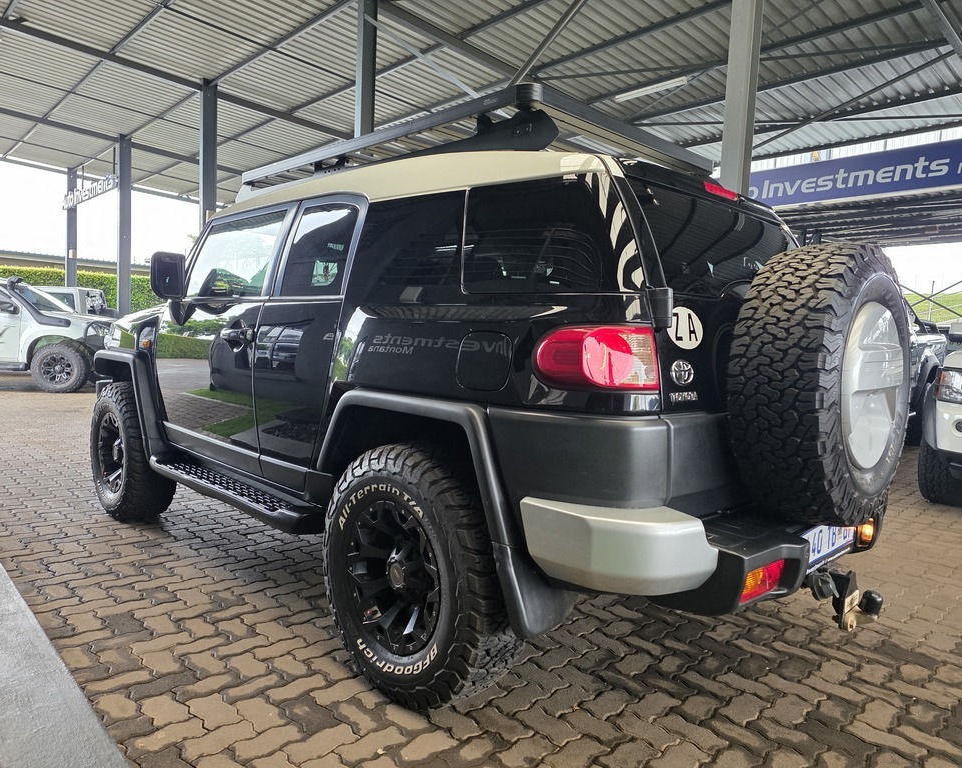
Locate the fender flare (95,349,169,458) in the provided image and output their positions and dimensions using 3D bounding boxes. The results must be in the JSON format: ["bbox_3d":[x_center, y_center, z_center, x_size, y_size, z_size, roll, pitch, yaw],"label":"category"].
[{"bbox_3d":[-2.123,0.086,4.147,1.020,0.620,0.170,6,6,44],"label":"fender flare"}]

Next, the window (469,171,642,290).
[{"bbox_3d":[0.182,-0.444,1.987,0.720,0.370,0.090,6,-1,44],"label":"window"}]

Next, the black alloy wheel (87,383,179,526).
[{"bbox_3d":[-2.135,0.406,4.171,0.835,0.835,0.275,6,6,44],"label":"black alloy wheel"}]

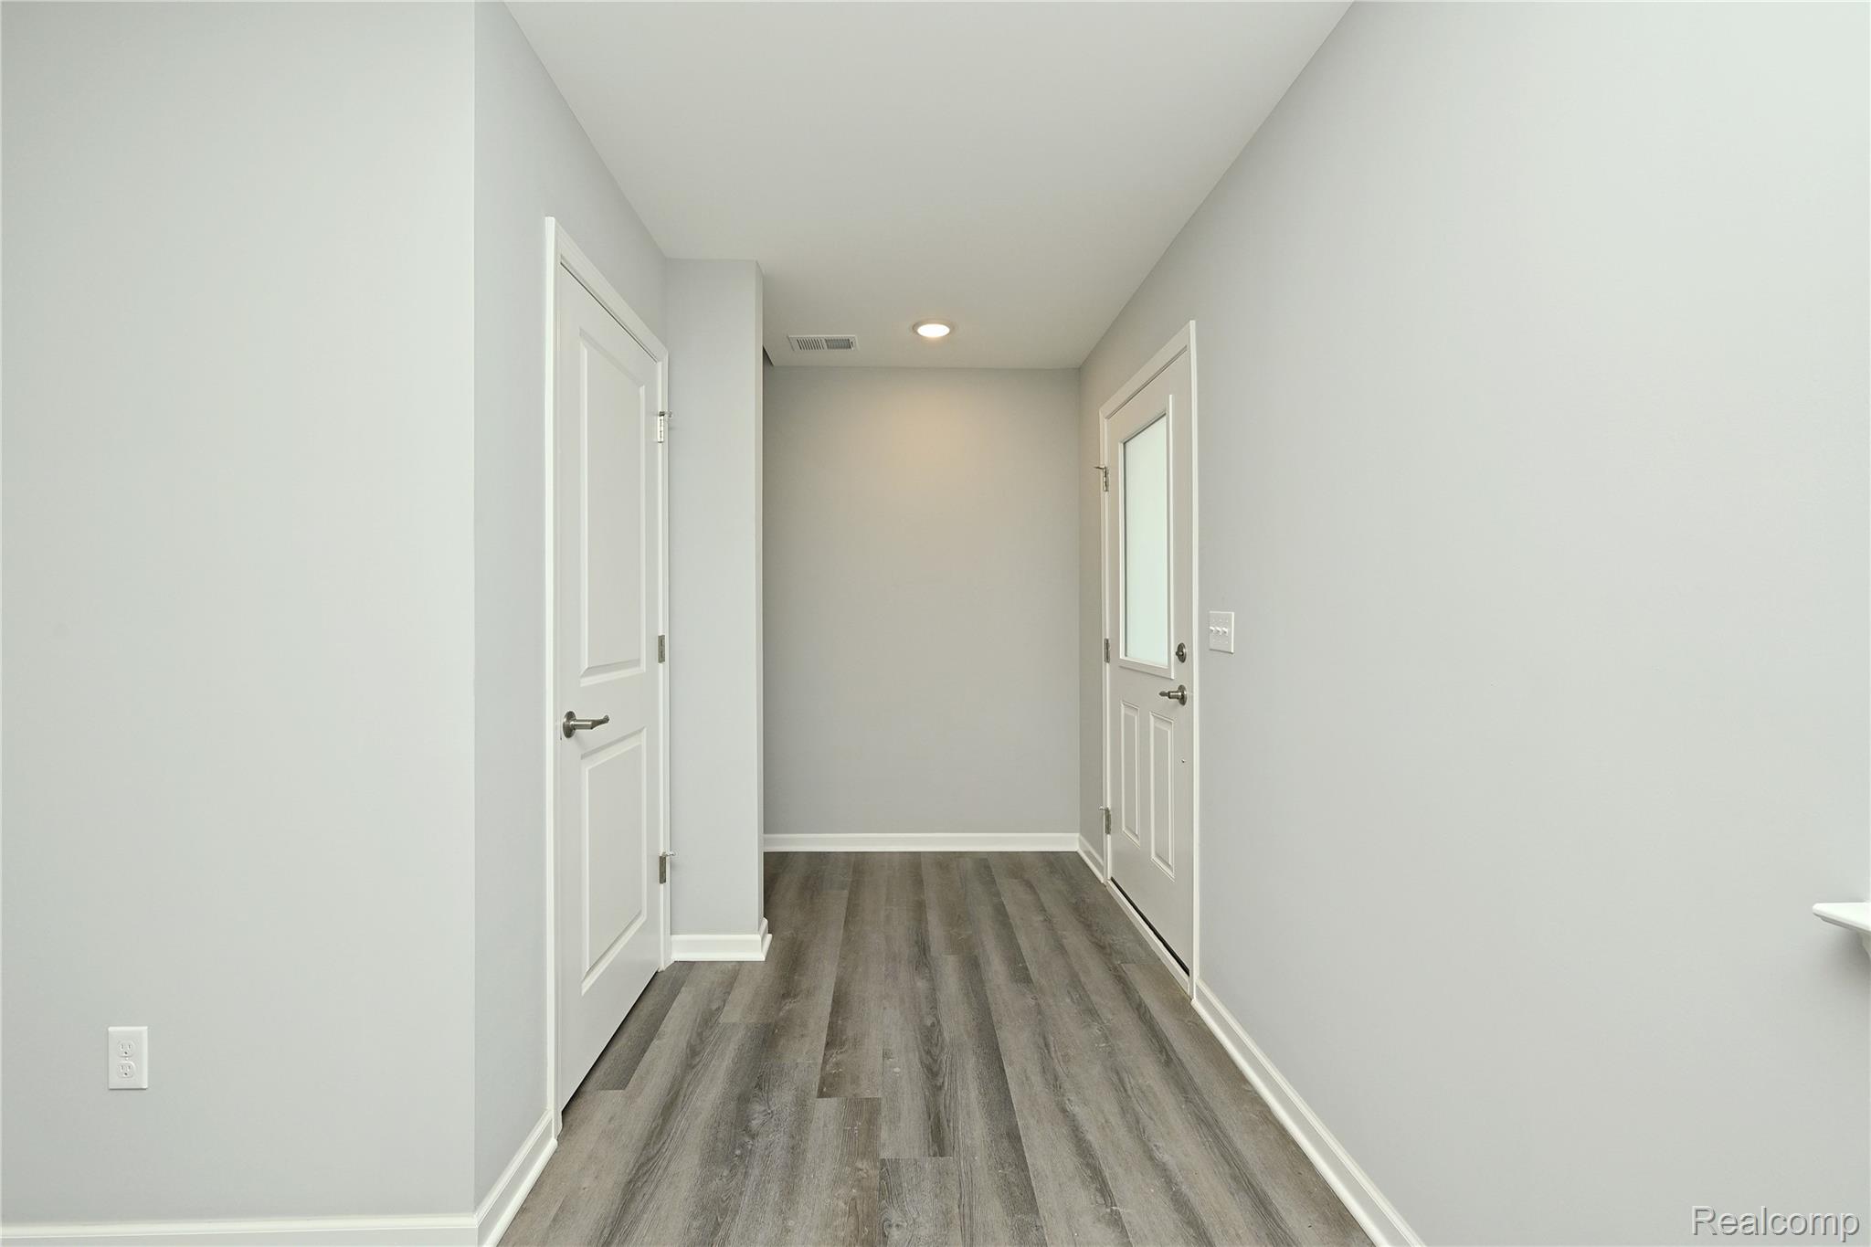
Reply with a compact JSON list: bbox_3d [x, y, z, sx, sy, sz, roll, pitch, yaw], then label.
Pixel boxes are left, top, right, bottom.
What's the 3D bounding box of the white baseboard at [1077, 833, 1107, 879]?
[{"bbox_3d":[0.731,1.107,3.465,0.022,0.090,0.430,0,1,-3],"label":"white baseboard"}]

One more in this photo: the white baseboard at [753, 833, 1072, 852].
[{"bbox_3d":[-0.083,1.102,3.666,1.600,0.090,0.022,0,1,-1],"label":"white baseboard"}]

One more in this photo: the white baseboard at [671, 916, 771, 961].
[{"bbox_3d":[-0.757,1.111,2.605,0.330,0.090,0.190,0,1,-3],"label":"white baseboard"}]

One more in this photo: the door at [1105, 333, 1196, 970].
[{"bbox_3d":[0.810,0.125,2.747,0.050,2.030,0.920,0,1,-3],"label":"door"}]

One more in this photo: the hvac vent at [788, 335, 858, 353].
[{"bbox_3d":[-0.517,-1.285,3.365,0.305,0.020,0.205,0,1,-3],"label":"hvac vent"}]

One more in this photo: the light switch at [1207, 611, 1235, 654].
[{"bbox_3d":[0.823,0.023,2.104,0.014,0.116,0.161,0,1,-3],"label":"light switch"}]

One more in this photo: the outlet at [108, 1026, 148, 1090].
[{"bbox_3d":[-1.477,0.793,1.333,0.071,0.115,0.010,0,1,-2],"label":"outlet"}]

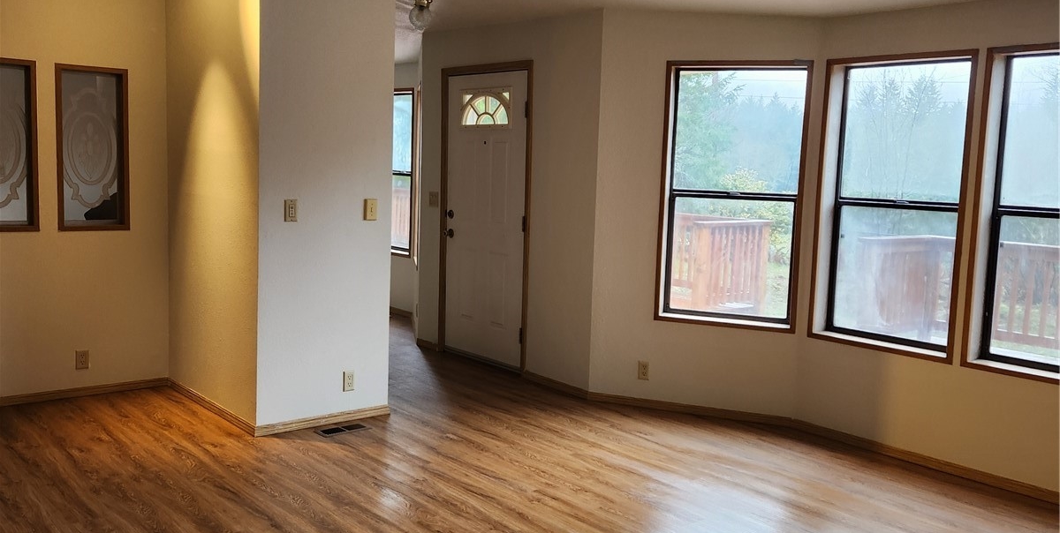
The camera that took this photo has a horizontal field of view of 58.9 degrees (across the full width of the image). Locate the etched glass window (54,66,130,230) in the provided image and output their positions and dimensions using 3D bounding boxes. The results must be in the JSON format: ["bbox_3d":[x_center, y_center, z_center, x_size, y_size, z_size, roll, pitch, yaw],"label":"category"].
[{"bbox_3d":[-2.573,-0.689,5.524,0.394,0.955,0.100,-3,8,-40],"label":"etched glass window"}]

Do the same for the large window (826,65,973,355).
[{"bbox_3d":[1.958,-0.326,5.011,0.090,1.490,0.770,-3,8,-40],"label":"large window"}]

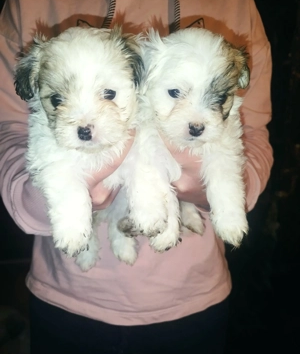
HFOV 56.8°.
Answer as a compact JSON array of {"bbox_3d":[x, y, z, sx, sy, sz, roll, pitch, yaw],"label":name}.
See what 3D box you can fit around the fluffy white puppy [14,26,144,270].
[{"bbox_3d":[-0.103,-0.045,0.410,0.180,0.315,0.180,0,10,0],"label":"fluffy white puppy"}]

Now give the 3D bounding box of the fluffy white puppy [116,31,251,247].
[{"bbox_3d":[0.055,-0.054,0.410,0.180,0.290,0.180,0,10,-3],"label":"fluffy white puppy"}]

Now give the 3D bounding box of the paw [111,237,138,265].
[{"bbox_3d":[-0.040,0.116,0.430,0.041,0.043,0.045,0,10,-3],"label":"paw"}]

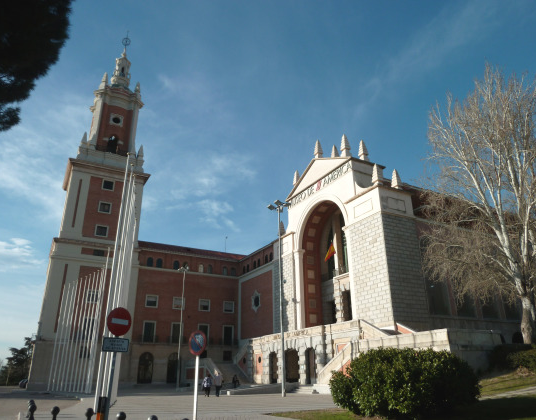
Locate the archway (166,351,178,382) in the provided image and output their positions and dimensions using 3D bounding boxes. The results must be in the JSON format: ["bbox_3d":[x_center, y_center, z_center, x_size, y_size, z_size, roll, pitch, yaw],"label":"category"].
[{"bbox_3d":[-15.152,25.267,64.737,1.999,4.605,0.800,11,-25,-26],"label":"archway"}]

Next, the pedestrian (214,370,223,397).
[{"bbox_3d":[-3.782,13.422,31.129,0.520,1.740,0.350,-1,-22,0],"label":"pedestrian"}]

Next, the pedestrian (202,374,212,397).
[{"bbox_3d":[-4.649,13.565,31.308,0.520,1.630,0.350,-1,-22,0],"label":"pedestrian"}]

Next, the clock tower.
[{"bbox_3d":[-30.327,-4.518,75.072,13.123,68.841,13.123,11,-25,-26],"label":"clock tower"}]

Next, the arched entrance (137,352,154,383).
[{"bbox_3d":[-18.972,24.587,62.799,2.257,4.607,0.800,11,-25,-26],"label":"arched entrance"}]

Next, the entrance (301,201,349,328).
[{"bbox_3d":[8.059,7.196,51.550,3.200,16.478,11.204,11,-25,-26],"label":"entrance"}]

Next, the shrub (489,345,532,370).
[{"bbox_3d":[14.619,9.107,24.814,2.400,1.700,2.000,-1,-22,0],"label":"shrub"}]

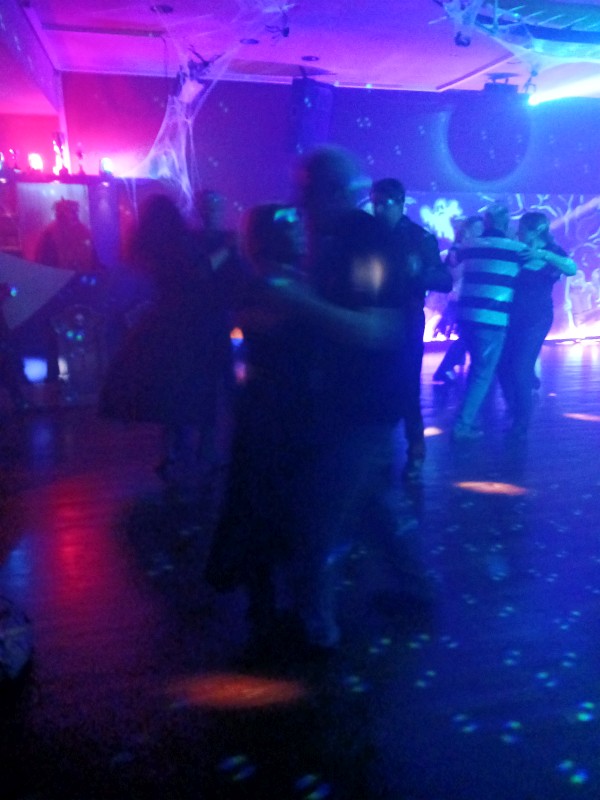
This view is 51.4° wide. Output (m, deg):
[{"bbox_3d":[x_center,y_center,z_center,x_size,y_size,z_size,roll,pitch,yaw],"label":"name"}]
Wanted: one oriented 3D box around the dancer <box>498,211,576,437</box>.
[{"bbox_3d":[1.742,-0.538,4.623,0.520,1.650,0.480,-12,20,-38],"label":"dancer"}]

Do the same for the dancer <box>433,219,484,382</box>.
[{"bbox_3d":[1.631,-0.981,6.213,0.550,1.660,0.500,6,16,19],"label":"dancer"}]

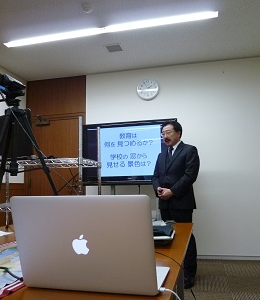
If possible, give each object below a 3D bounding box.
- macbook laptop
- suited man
[{"bbox_3d":[-0.086,0.240,0.800,0.348,0.234,0.306,-3,-9,13],"label":"macbook laptop"},{"bbox_3d":[0.472,0.526,3.024,0.480,1.680,0.340,-7,-10,35],"label":"suited man"}]

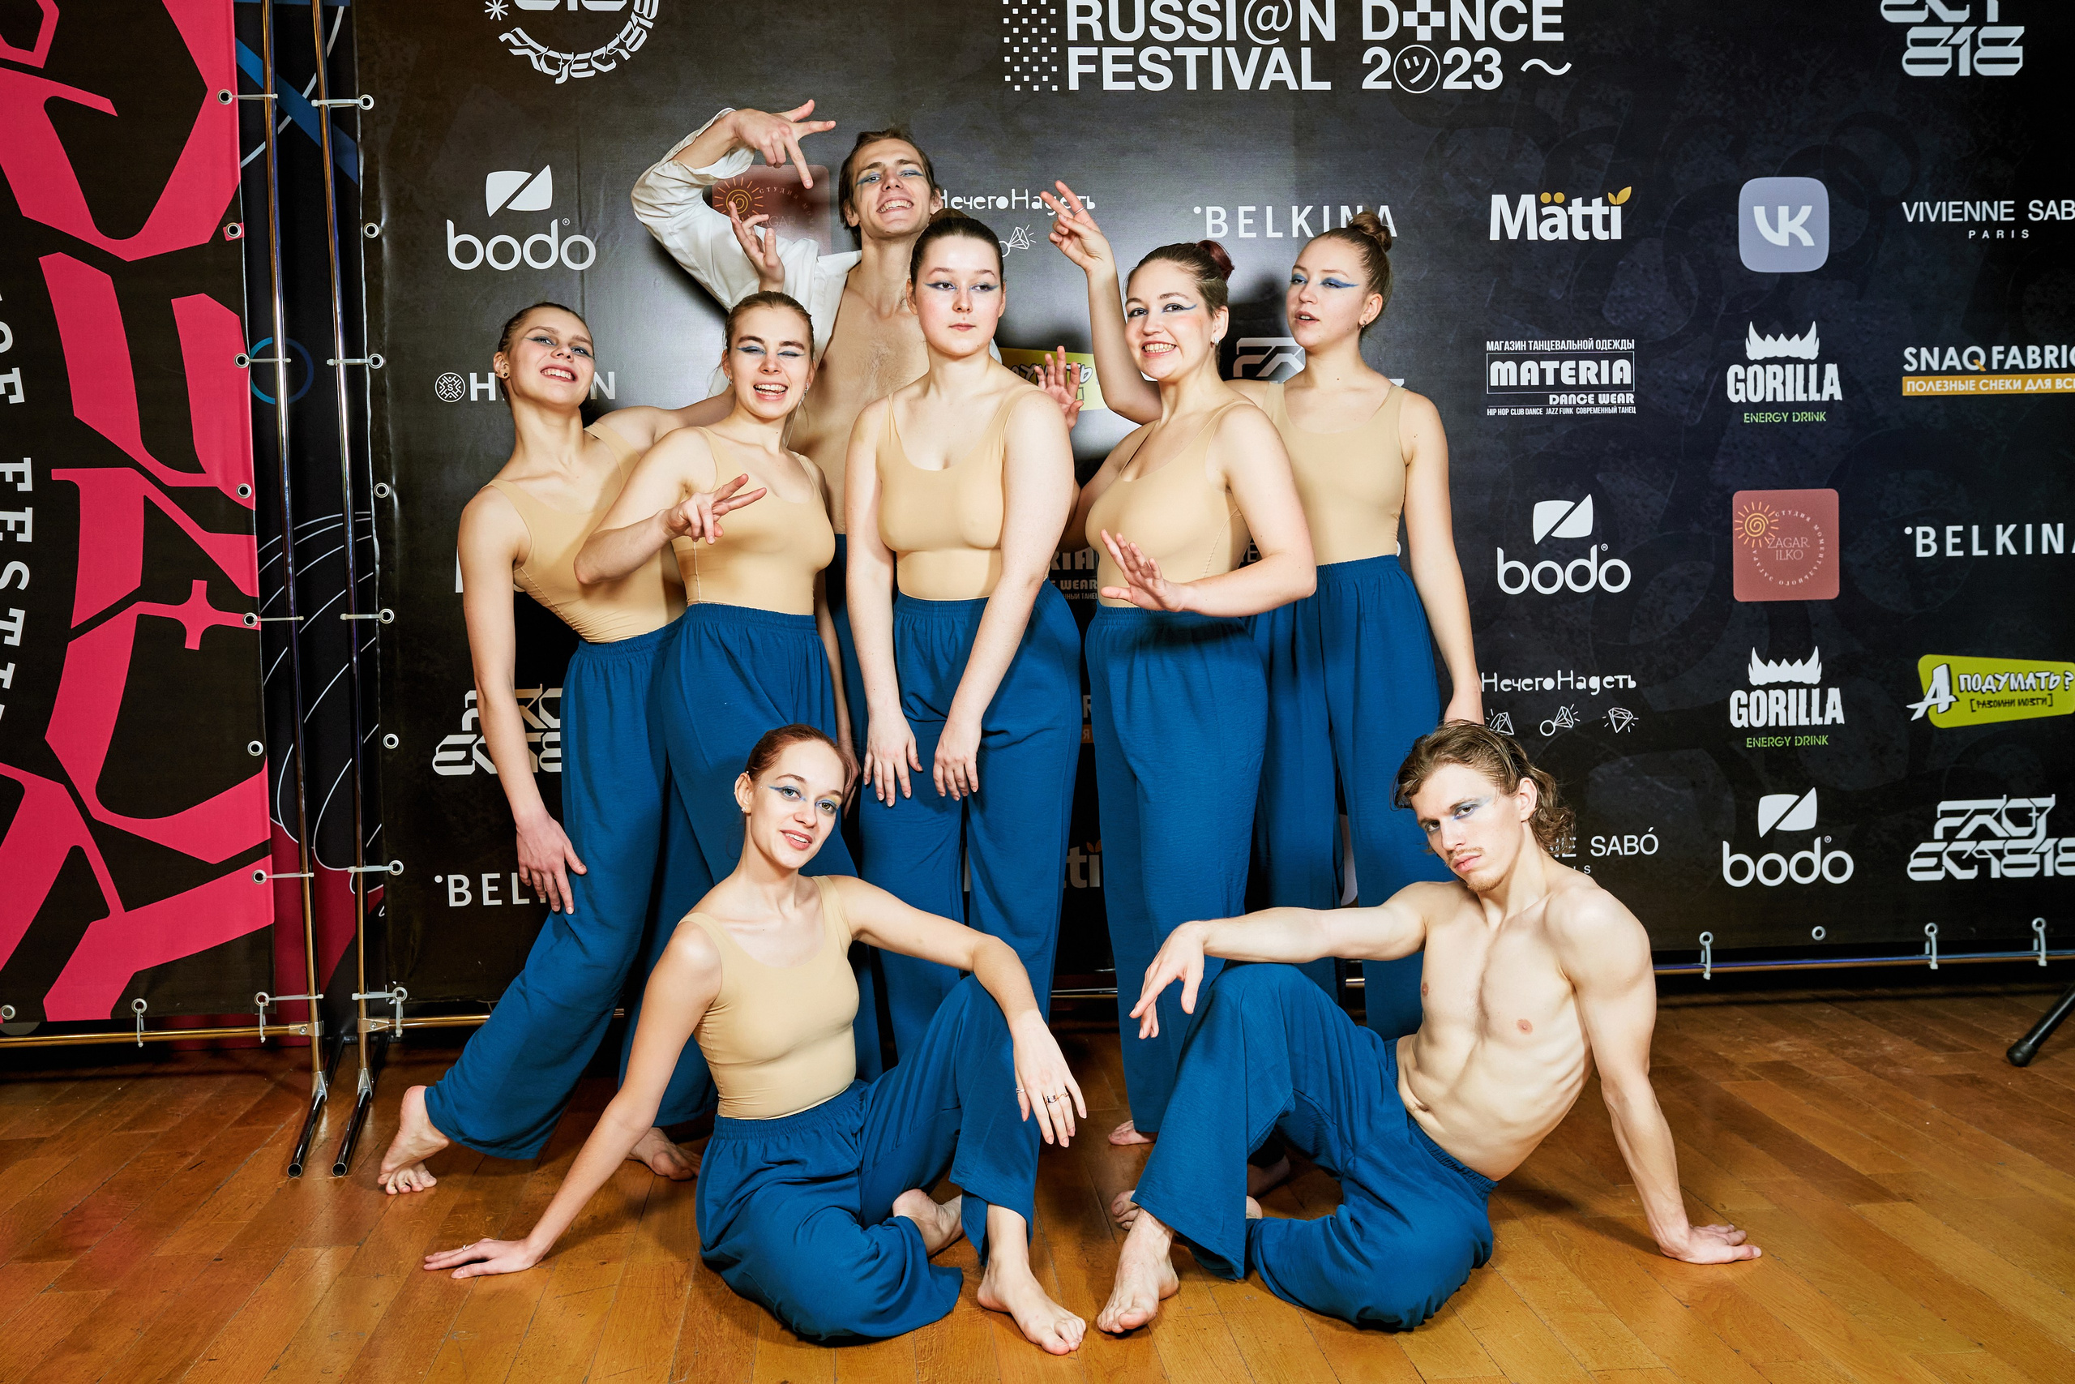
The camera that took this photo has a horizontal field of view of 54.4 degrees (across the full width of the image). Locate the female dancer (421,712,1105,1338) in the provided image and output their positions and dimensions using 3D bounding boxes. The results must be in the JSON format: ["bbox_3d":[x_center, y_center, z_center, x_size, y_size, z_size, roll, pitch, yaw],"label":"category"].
[{"bbox_3d":[-0.420,0.469,2.969,0.930,0.820,0.620,-2,3,-15],"label":"female dancer"}]

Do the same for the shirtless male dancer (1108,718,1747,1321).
[{"bbox_3d":[0.500,0.453,3.009,0.870,0.810,0.870,1,4,41],"label":"shirtless male dancer"}]

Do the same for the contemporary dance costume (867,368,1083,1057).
[{"bbox_3d":[-0.107,0.152,3.443,0.410,1.330,0.330,-1,3,0],"label":"contemporary dance costume"}]

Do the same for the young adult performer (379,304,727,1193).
[{"bbox_3d":[-0.809,0.058,3.607,0.680,1.590,0.500,-3,3,-28],"label":"young adult performer"}]

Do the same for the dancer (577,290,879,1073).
[{"bbox_3d":[-0.498,0.092,3.409,0.460,1.530,0.460,-3,4,-35],"label":"dancer"}]

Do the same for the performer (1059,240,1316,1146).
[{"bbox_3d":[0.261,0.025,3.527,0.540,1.620,0.460,1,4,36],"label":"performer"}]

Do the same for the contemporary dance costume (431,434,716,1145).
[{"bbox_3d":[-0.836,0.179,3.594,0.500,1.290,0.440,-3,3,-28],"label":"contemporary dance costume"}]

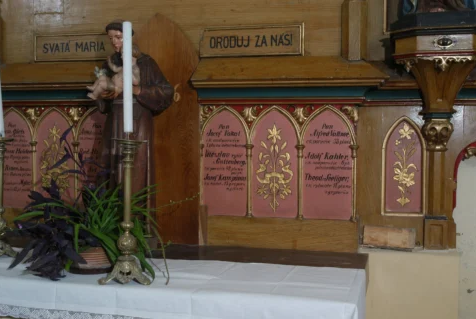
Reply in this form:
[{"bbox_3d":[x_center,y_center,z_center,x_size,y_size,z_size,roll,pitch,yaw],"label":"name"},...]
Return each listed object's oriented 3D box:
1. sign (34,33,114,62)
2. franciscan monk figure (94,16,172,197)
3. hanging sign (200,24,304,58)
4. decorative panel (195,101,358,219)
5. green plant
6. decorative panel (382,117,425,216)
[{"bbox_3d":[-0.957,-0.652,3.719,0.516,0.148,0.025,1,3,14],"label":"sign"},{"bbox_3d":[-0.573,-0.134,3.482,0.385,1.244,0.320,1,4,20],"label":"franciscan monk figure"},{"bbox_3d":[0.072,-0.641,3.467,0.577,0.156,0.025,1,3,14],"label":"hanging sign"},{"bbox_3d":[0.207,0.012,3.487,0.870,0.615,0.050,1,3,14],"label":"decorative panel"},{"bbox_3d":[-0.666,0.182,3.040,0.820,0.666,0.540,1,3,14],"label":"green plant"},{"bbox_3d":[0.923,0.036,3.544,0.236,0.559,0.035,1,3,14],"label":"decorative panel"}]

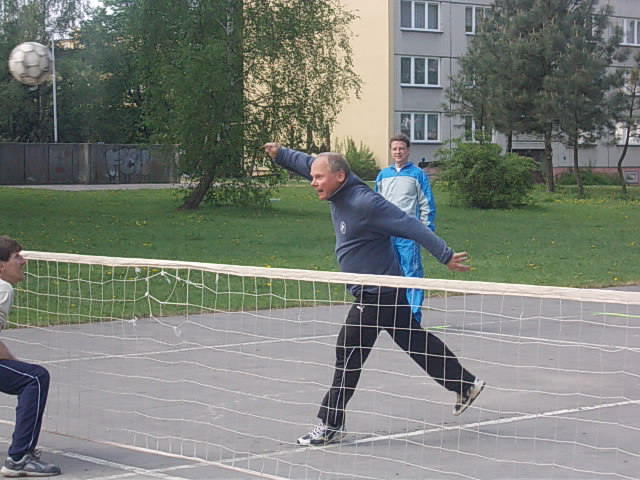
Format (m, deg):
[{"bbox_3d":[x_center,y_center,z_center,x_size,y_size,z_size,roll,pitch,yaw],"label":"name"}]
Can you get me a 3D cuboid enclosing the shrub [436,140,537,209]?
[{"bbox_3d":[5.050,-2.000,54.200,3.100,2.100,2.700,0,3,0],"label":"shrub"}]

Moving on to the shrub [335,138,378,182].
[{"bbox_3d":[1.730,-3.810,83.000,2.150,2.100,2.000,0,3,0],"label":"shrub"}]

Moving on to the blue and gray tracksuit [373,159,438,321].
[{"bbox_3d":[0.742,0.087,15.500,0.550,1.530,0.330,1,2,18],"label":"blue and gray tracksuit"}]

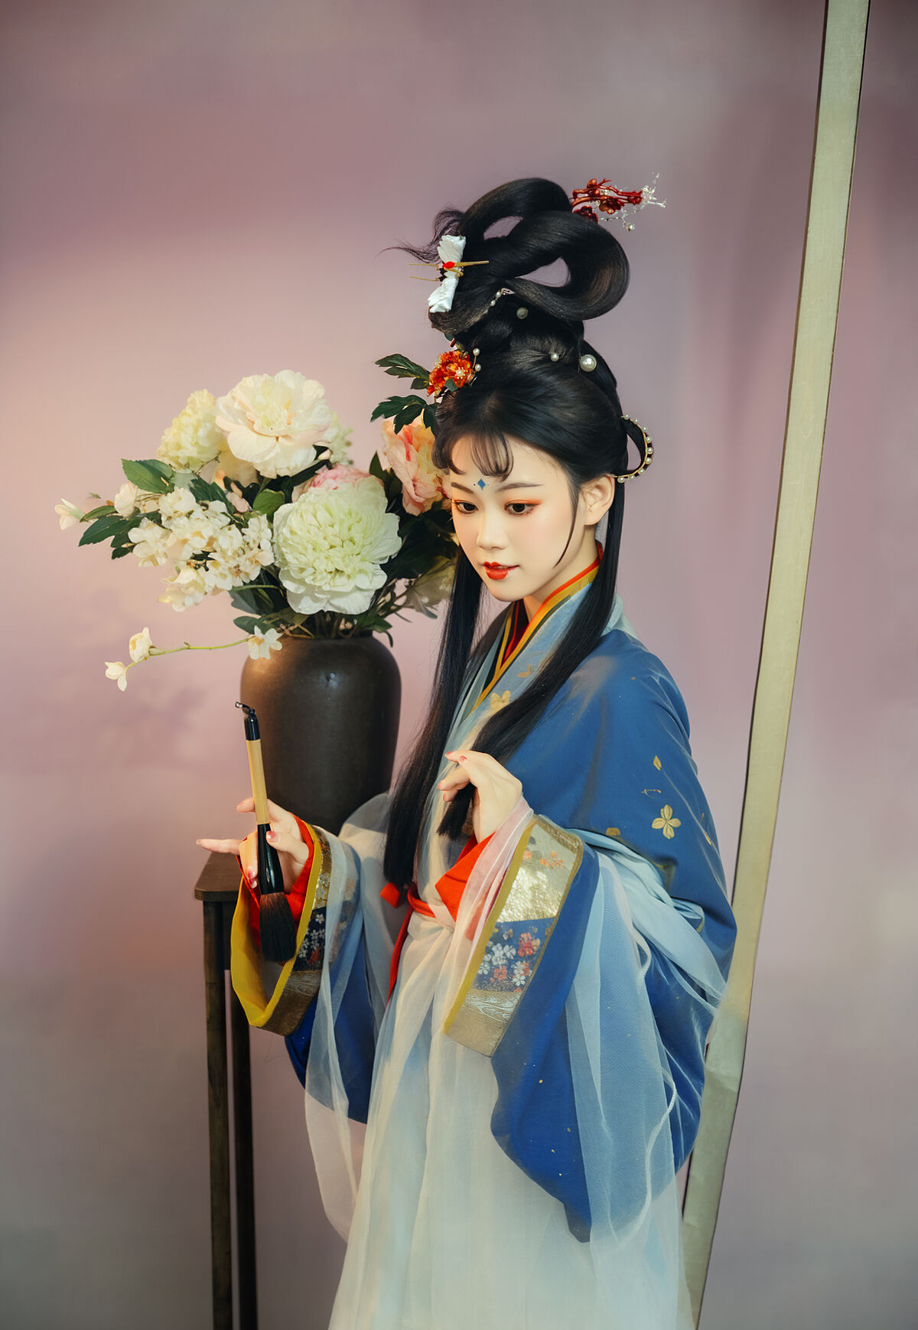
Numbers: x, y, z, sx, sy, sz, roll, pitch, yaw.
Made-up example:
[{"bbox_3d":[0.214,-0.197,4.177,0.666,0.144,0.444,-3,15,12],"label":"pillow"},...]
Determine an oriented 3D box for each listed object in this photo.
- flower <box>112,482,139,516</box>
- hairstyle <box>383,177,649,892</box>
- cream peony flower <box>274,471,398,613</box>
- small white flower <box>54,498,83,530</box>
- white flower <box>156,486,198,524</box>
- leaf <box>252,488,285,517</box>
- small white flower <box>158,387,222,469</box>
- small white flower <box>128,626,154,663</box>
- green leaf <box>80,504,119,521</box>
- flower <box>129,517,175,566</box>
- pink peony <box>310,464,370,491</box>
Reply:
[{"bbox_3d":[-0.354,-0.176,3.130,0.030,0.037,0.029,3,10,20],"label":"flower"},{"bbox_3d":[0.058,-0.131,2.980,0.250,0.730,0.270,7,11,37],"label":"hairstyle"},{"bbox_3d":[-0.137,-0.135,3.290,0.142,0.156,0.105,0,7,3],"label":"cream peony flower"},{"bbox_3d":[-0.411,-0.159,3.100,0.032,0.034,0.032,-4,6,-30],"label":"small white flower"},{"bbox_3d":[-0.316,-0.179,3.310,0.047,0.042,0.038,1,7,15],"label":"white flower"},{"bbox_3d":[-0.214,-0.183,3.310,0.039,0.034,0.022,0,7,6],"label":"leaf"},{"bbox_3d":[-0.289,-0.253,3.180,0.075,0.088,0.073,2,9,15],"label":"small white flower"},{"bbox_3d":[-0.357,-0.023,3.300,0.029,0.040,0.030,5,9,37],"label":"small white flower"},{"bbox_3d":[-0.383,-0.162,3.130,0.041,0.018,0.020,2,9,15],"label":"green leaf"},{"bbox_3d":[-0.344,-0.138,3.300,0.052,0.056,0.042,3,8,24],"label":"flower"},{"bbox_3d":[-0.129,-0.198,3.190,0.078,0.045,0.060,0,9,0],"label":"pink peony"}]

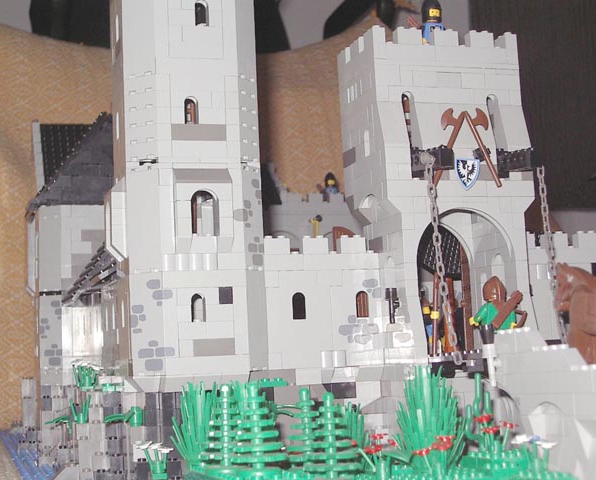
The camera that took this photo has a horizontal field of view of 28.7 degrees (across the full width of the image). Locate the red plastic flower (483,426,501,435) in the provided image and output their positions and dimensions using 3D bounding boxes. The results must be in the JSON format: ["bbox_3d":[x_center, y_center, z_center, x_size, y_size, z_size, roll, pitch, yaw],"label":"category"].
[{"bbox_3d":[0.091,0.089,0.547,0.008,0.004,0.008,-2,-8,0],"label":"red plastic flower"}]

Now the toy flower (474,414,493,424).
[{"bbox_3d":[0.088,0.085,0.553,0.008,0.004,0.008,-2,-8,0],"label":"toy flower"}]

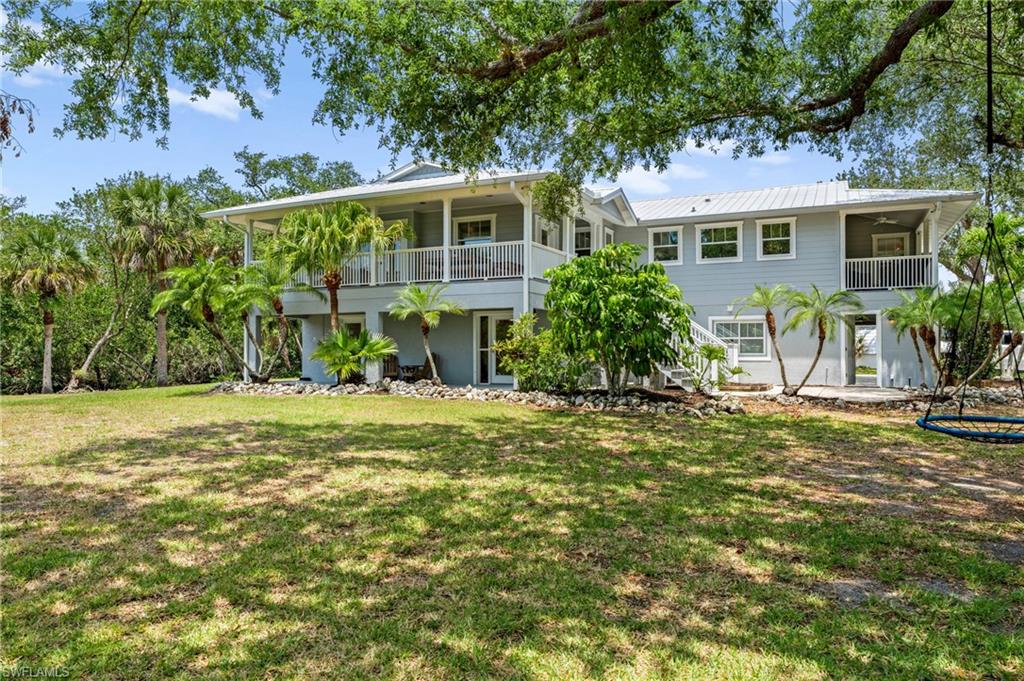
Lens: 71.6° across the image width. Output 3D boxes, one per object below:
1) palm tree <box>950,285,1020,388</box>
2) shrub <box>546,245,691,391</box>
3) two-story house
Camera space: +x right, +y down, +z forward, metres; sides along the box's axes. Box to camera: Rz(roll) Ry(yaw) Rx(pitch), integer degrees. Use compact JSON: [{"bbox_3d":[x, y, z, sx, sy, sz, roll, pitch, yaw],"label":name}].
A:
[{"bbox_3d":[12.422,-0.092,18.600,1.950,2.850,1.900,0,-1,25],"label":"palm tree"},{"bbox_3d":[2.628,-0.548,17.700,3.600,3.800,3.400,0,-1,25],"label":"shrub"},{"bbox_3d":[3.510,-2.301,25.555,21.945,7.403,16.574,0,-1,25],"label":"two-story house"}]

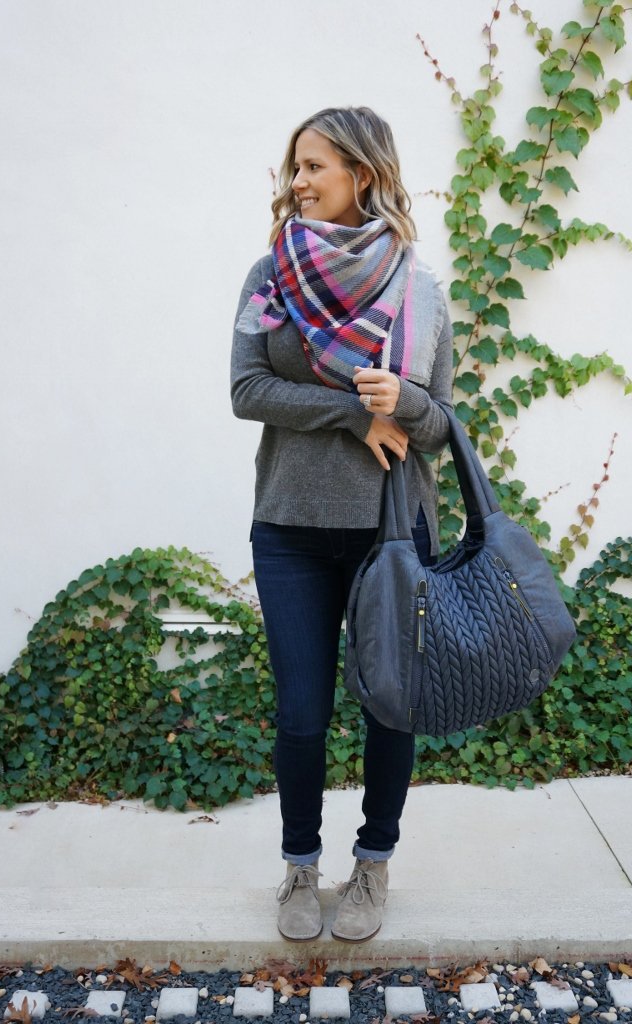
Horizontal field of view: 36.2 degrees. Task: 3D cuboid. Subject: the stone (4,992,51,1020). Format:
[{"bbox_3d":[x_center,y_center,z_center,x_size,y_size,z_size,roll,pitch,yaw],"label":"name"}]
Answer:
[{"bbox_3d":[-0.564,0.983,1.896,0.074,0.040,0.075,-1,9,-5],"label":"stone"}]

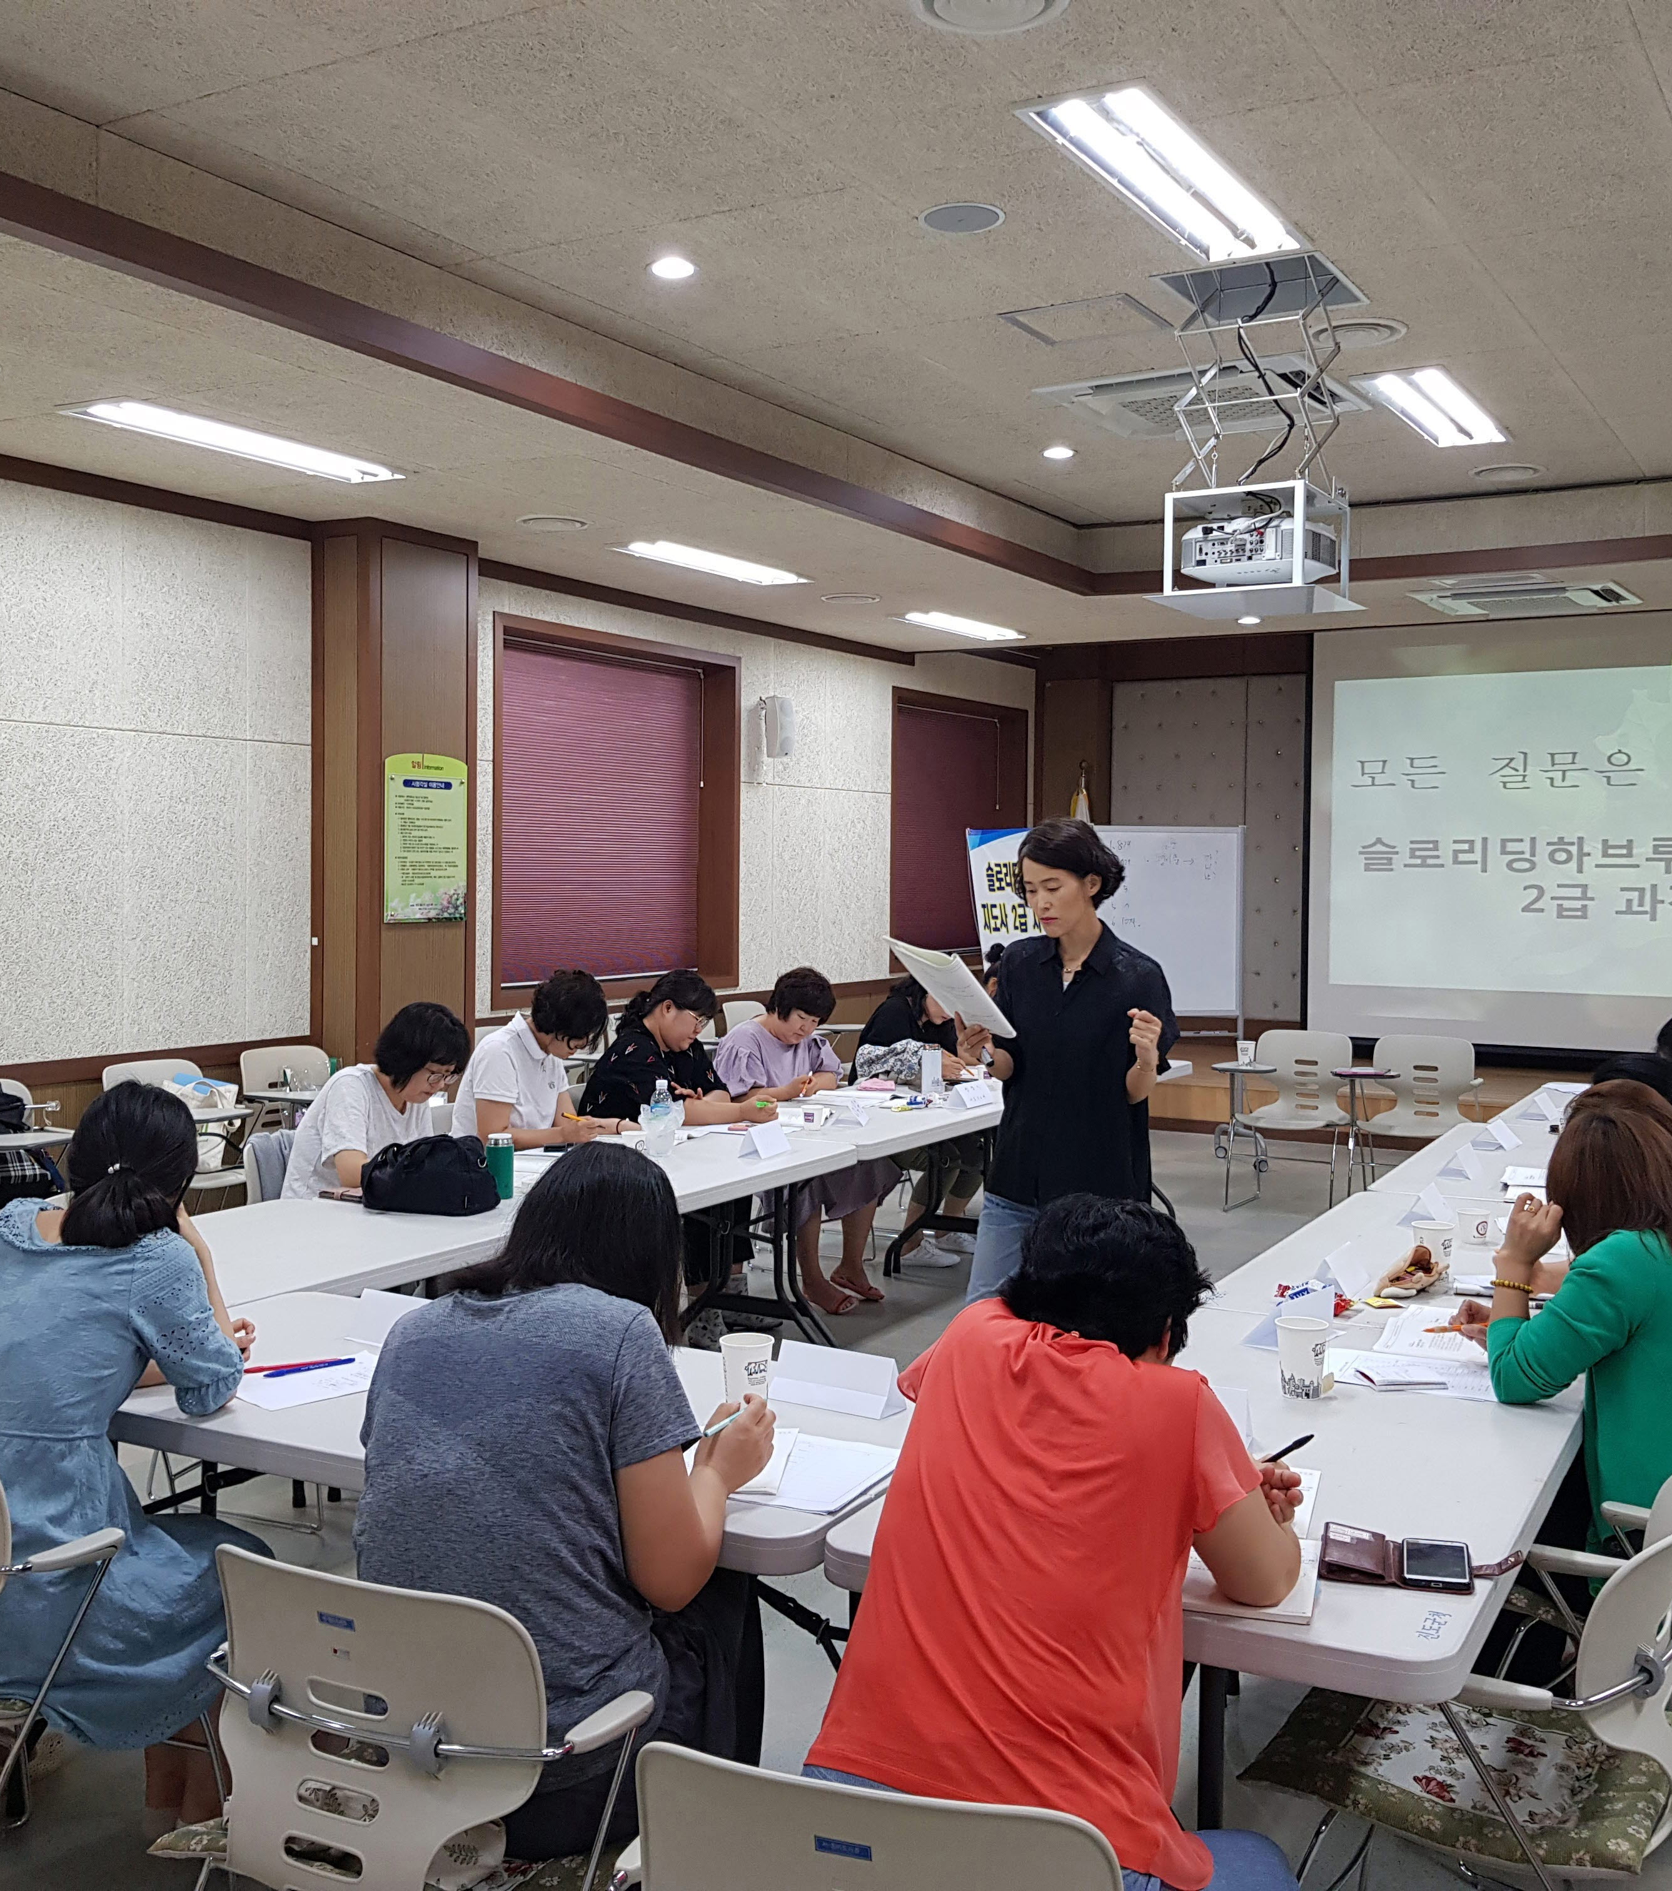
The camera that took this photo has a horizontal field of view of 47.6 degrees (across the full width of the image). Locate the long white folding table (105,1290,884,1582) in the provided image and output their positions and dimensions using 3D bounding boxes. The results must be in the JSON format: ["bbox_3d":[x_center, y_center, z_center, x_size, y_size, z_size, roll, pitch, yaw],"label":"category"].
[{"bbox_3d":[-0.540,1.049,2.933,1.510,0.730,0.740,2,2,27],"label":"long white folding table"}]

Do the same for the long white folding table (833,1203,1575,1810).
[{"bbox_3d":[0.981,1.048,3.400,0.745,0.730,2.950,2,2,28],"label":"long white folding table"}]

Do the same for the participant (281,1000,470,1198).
[{"bbox_3d":[-1.216,0.741,5.185,0.780,1.200,0.520,2,3,27],"label":"participant"}]

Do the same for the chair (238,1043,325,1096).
[{"bbox_3d":[-2.175,0.855,7.857,0.600,0.840,0.600,2,2,39],"label":"chair"}]

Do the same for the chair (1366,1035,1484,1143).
[{"bbox_3d":[2.655,0.856,8.862,0.600,0.830,0.610,2,2,34],"label":"chair"}]

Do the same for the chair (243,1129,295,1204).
[{"bbox_3d":[-1.423,0.954,5.621,0.560,0.800,0.560,1,2,31],"label":"chair"}]

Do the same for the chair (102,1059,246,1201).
[{"bbox_3d":[-2.365,0.847,6.808,0.520,0.800,0.570,-1,3,-41],"label":"chair"}]

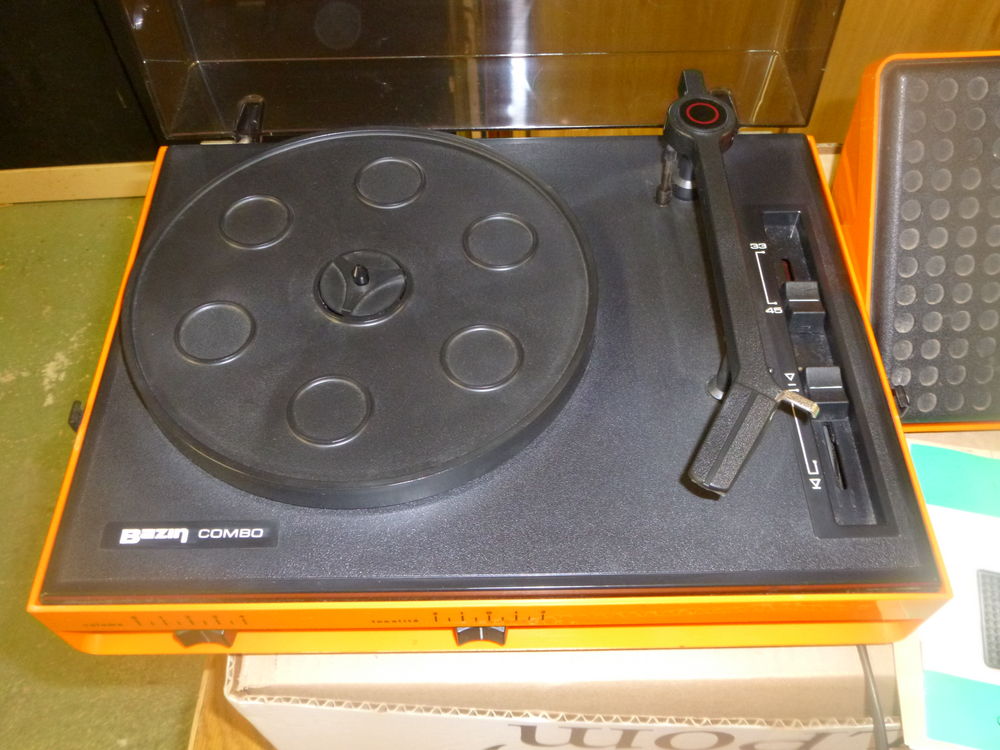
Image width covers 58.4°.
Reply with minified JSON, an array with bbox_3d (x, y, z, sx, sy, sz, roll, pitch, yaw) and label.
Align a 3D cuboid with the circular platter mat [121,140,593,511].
[{"bbox_3d":[-0.063,-0.037,0.414,0.213,0.015,0.213,0,55,0],"label":"circular platter mat"}]

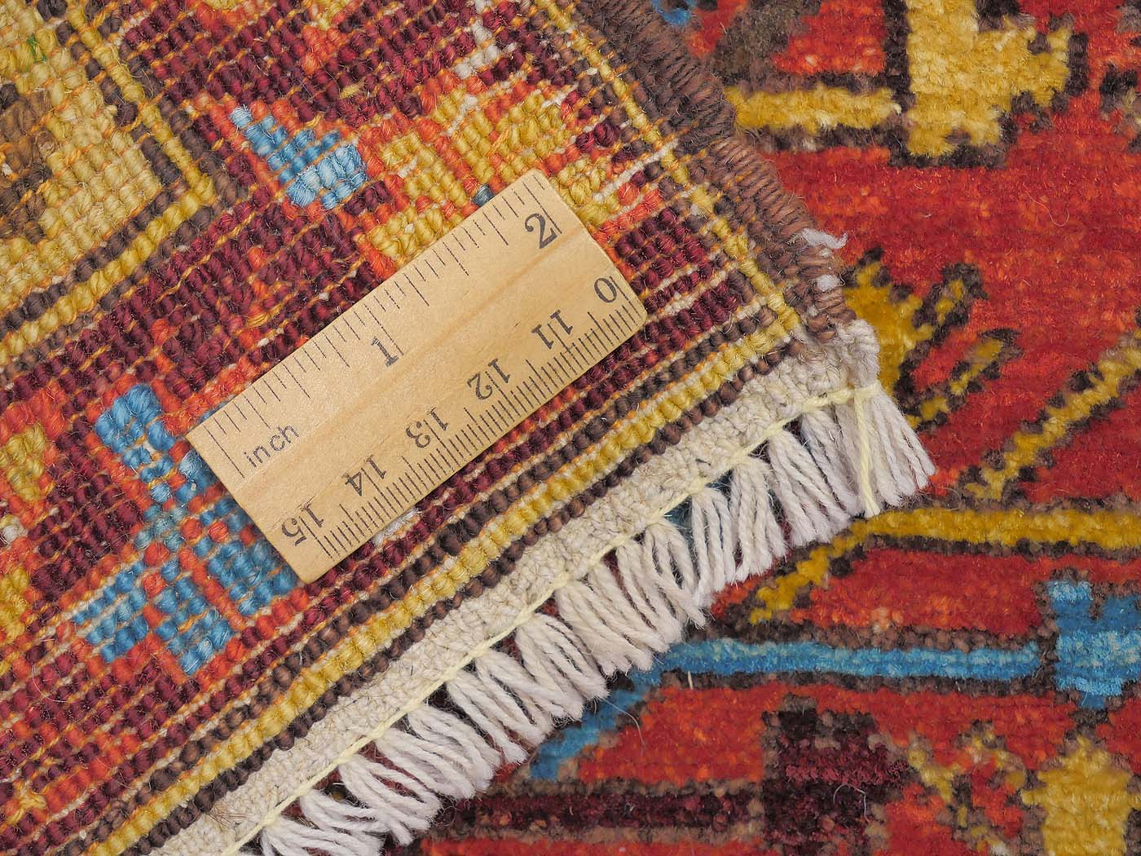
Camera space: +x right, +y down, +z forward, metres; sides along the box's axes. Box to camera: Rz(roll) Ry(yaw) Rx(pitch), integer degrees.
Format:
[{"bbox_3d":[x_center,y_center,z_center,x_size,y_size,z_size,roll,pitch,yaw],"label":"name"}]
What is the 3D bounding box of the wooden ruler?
[{"bbox_3d":[-0.019,-0.007,0.294,0.056,0.003,0.024,-37,90,0],"label":"wooden ruler"}]

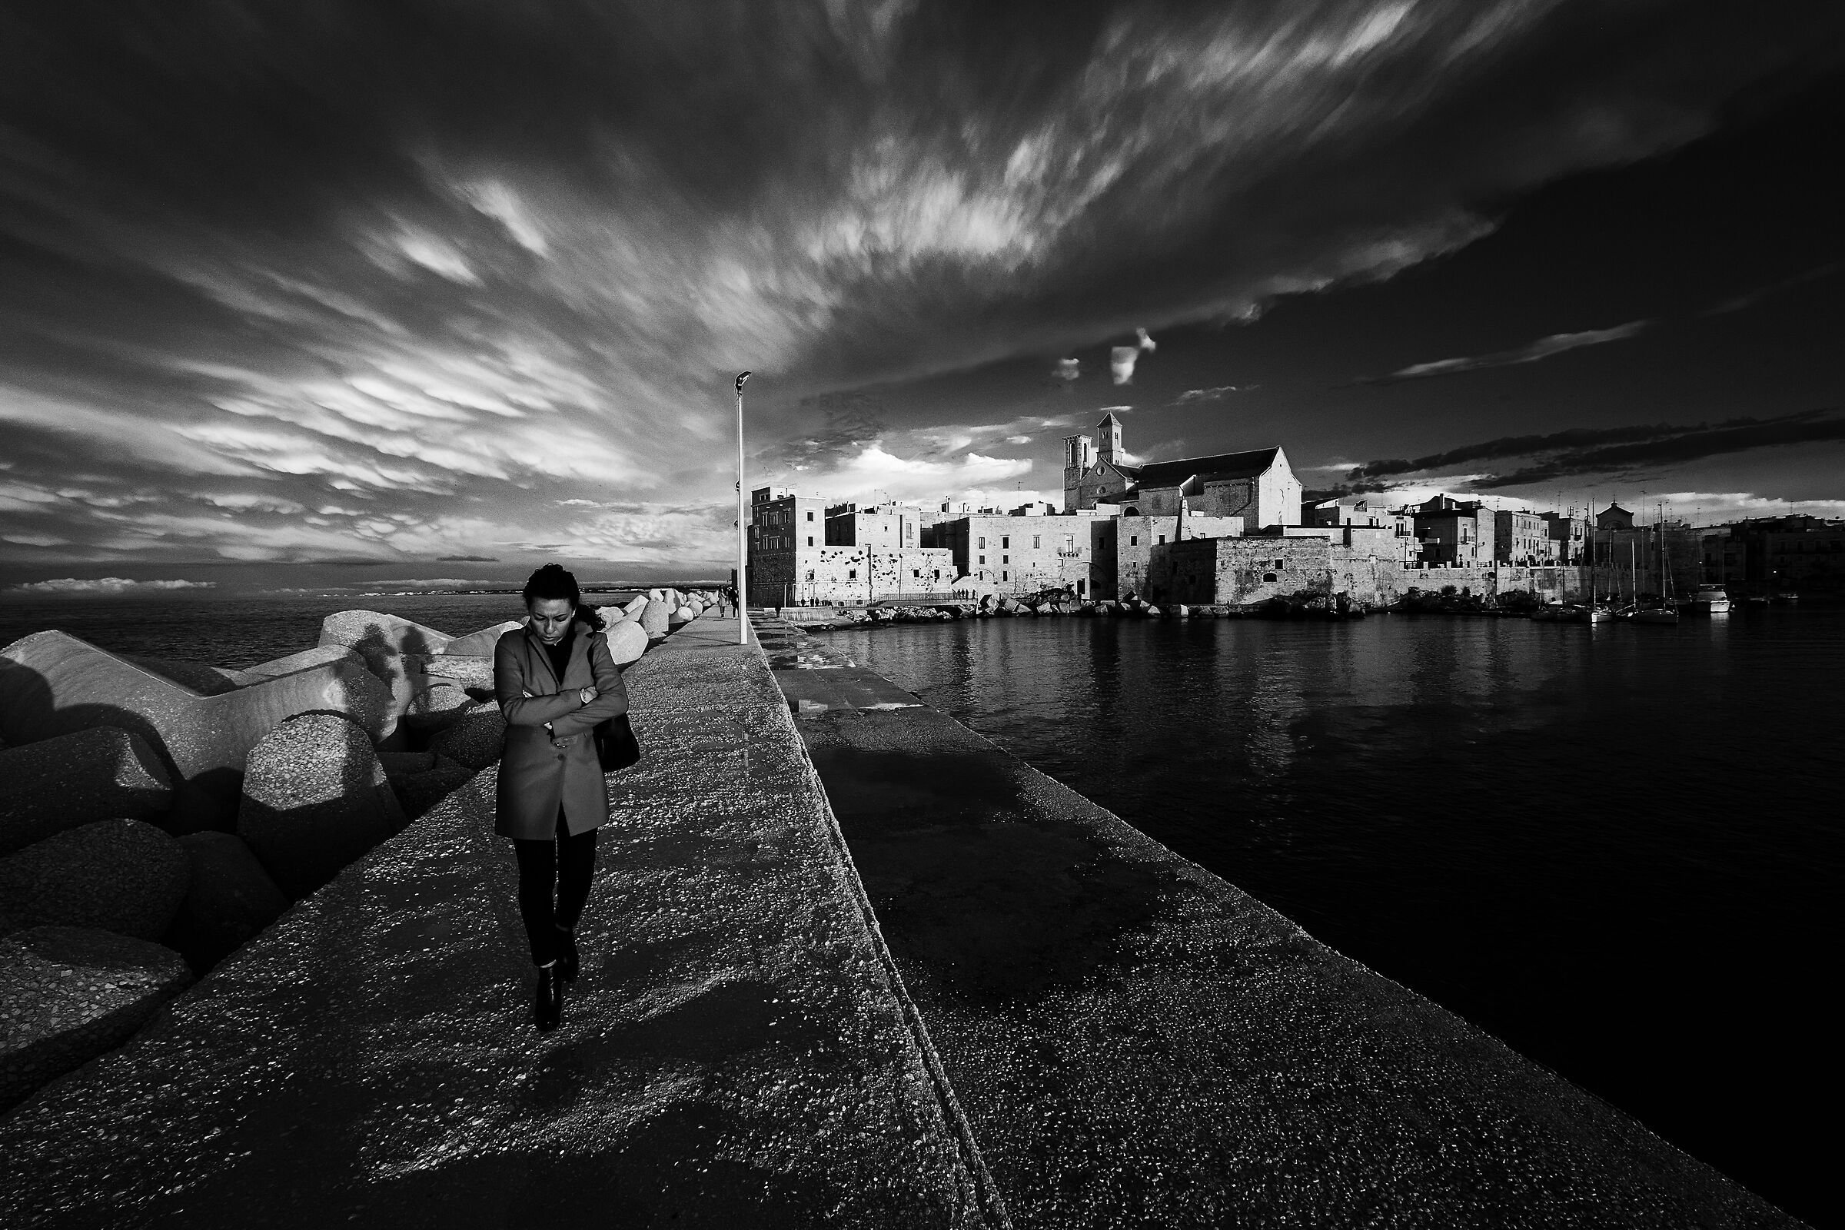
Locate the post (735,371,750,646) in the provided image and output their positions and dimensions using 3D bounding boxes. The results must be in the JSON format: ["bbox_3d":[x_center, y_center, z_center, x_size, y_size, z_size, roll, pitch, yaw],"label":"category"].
[{"bbox_3d":[-5.140,-3.050,22.100,0.450,7.800,0.300,0,2,0],"label":"post"}]

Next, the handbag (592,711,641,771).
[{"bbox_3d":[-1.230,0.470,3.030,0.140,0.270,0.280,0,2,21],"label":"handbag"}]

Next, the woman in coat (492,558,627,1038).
[{"bbox_3d":[-1.365,0.620,2.900,0.490,1.630,0.460,-1,2,-19],"label":"woman in coat"}]

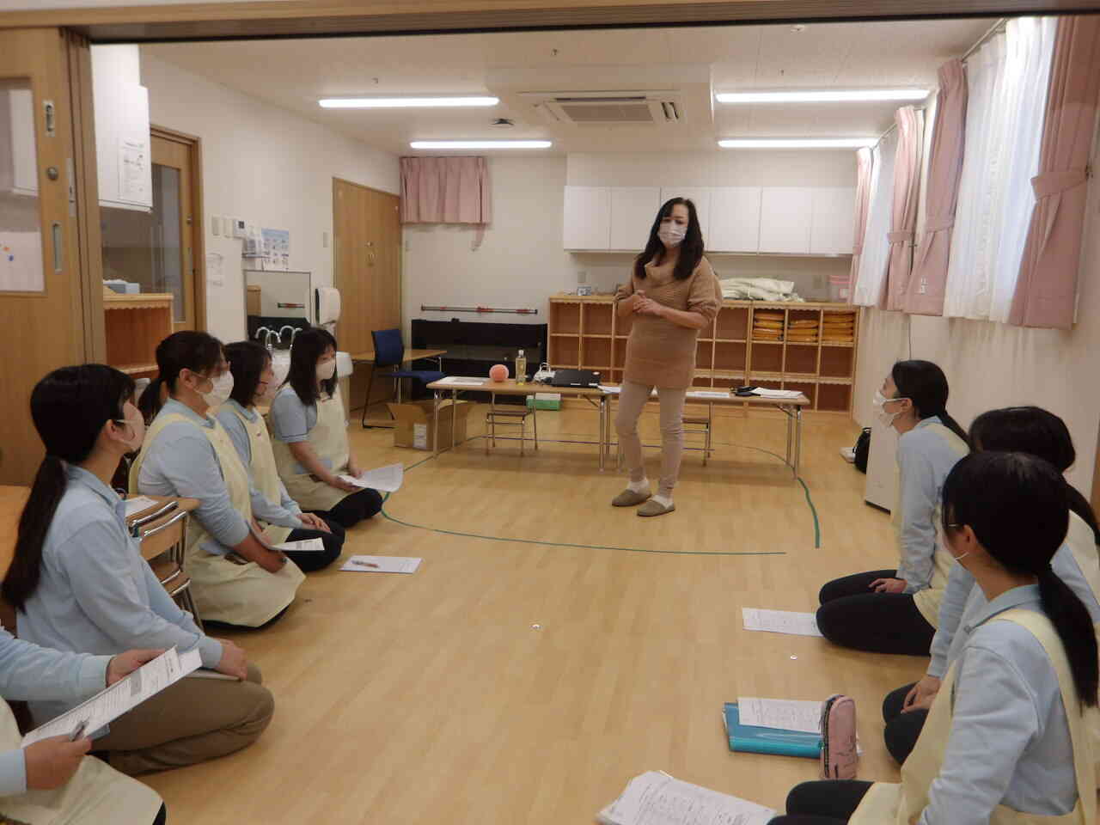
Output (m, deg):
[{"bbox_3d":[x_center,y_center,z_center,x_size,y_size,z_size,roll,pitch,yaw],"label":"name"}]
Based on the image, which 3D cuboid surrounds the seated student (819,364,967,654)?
[{"bbox_3d":[1.213,0.290,2.853,0.590,0.920,0.450,4,9,16],"label":"seated student"}]

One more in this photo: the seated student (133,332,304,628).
[{"bbox_3d":[-1.170,0.206,2.933,0.580,0.940,0.470,0,8,-8],"label":"seated student"}]

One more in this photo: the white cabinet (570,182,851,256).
[{"bbox_3d":[1.415,-1.708,7.689,2.560,0.570,0.380,3,9,10],"label":"white cabinet"}]

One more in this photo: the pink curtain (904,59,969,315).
[{"bbox_3d":[2.024,-1.133,4.524,0.130,1.230,0.550,3,9,11],"label":"pink curtain"}]

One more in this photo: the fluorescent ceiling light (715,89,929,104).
[{"bbox_3d":[1.690,-1.987,5.379,1.260,0.070,0.160,3,9,11],"label":"fluorescent ceiling light"}]

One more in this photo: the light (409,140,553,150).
[{"bbox_3d":[-0.610,-2.386,7.642,1.260,0.070,0.160,3,9,11],"label":"light"}]

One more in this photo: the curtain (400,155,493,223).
[{"bbox_3d":[-1.078,-2.247,8.666,0.950,0.660,0.120,3,9,11],"label":"curtain"}]

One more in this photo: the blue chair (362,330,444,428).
[{"bbox_3d":[-1.143,-0.283,6.794,0.530,0.770,0.500,4,9,14],"label":"blue chair"}]

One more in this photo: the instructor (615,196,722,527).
[{"bbox_3d":[0.603,-0.278,4.351,0.500,1.570,0.390,9,11,41],"label":"instructor"}]

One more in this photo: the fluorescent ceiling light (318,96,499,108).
[{"bbox_3d":[-0.945,-2.064,5.702,1.260,0.070,0.130,3,9,10],"label":"fluorescent ceiling light"}]

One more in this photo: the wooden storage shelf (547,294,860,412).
[{"bbox_3d":[1.352,-0.512,7.885,2.720,1.040,0.370,3,9,10],"label":"wooden storage shelf"}]

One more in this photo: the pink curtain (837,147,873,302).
[{"bbox_3d":[2.554,-1.516,7.113,0.120,1.230,0.500,3,9,11],"label":"pink curtain"}]

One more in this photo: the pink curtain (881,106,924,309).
[{"bbox_3d":[2.218,-1.272,5.464,0.130,1.230,0.500,3,9,11],"label":"pink curtain"}]

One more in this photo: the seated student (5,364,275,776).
[{"bbox_3d":[-0.994,0.354,2.057,0.590,0.910,0.460,-2,9,-25],"label":"seated student"}]

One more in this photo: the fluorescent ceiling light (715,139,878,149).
[{"bbox_3d":[2.009,-2.172,6.934,1.260,0.070,0.130,3,9,10],"label":"fluorescent ceiling light"}]

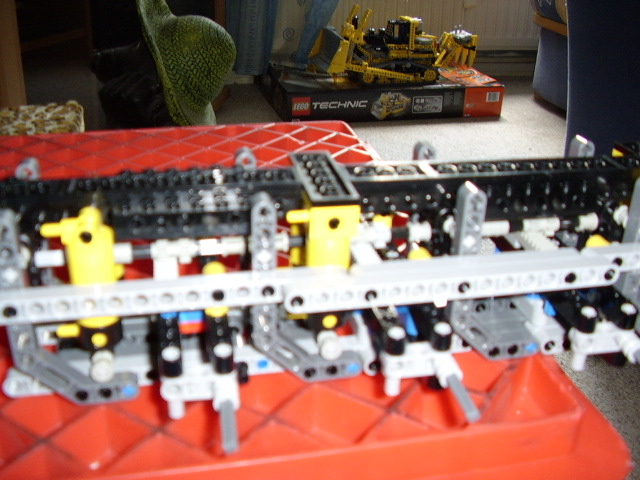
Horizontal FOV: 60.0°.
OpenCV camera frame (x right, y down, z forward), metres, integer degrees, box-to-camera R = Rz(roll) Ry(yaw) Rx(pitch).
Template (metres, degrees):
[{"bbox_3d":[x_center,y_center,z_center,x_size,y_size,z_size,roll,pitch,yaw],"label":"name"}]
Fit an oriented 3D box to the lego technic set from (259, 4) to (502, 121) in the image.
[{"bbox_3d":[0.163,-0.517,1.560,0.580,0.268,0.401,-4,26,-11],"label":"lego technic set"}]

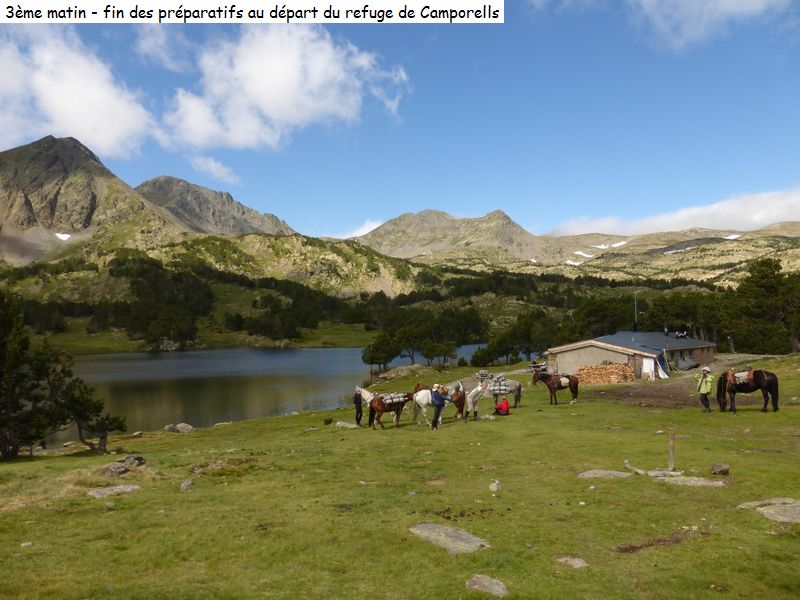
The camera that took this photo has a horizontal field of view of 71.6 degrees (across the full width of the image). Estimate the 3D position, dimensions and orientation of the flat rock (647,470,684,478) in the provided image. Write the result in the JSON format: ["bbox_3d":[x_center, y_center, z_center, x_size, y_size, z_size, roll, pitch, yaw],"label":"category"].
[{"bbox_3d":[5.648,3.683,11.803,0.760,0.100,0.420,-1,-4,22],"label":"flat rock"}]

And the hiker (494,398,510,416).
[{"bbox_3d":[4.358,4.529,23.700,0.780,0.860,0.550,-1,-1,12],"label":"hiker"}]

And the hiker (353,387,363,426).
[{"bbox_3d":[-1.826,4.651,24.000,0.400,1.660,0.480,-1,-2,37],"label":"hiker"}]

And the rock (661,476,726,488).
[{"bbox_3d":[5.748,3.596,10.900,1.150,0.130,0.550,-1,-1,18],"label":"rock"}]

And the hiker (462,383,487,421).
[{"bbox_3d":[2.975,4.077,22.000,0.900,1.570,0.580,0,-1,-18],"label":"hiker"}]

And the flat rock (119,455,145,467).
[{"bbox_3d":[-7.067,4.233,14.607,0.640,0.220,0.480,2,-4,-25],"label":"flat rock"}]

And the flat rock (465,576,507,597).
[{"bbox_3d":[1.035,3.423,6.650,0.520,0.100,0.360,-2,-2,42],"label":"flat rock"}]

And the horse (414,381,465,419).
[{"bbox_3d":[1.695,4.355,23.800,2.150,1.580,0.580,-1,-4,13],"label":"horse"}]

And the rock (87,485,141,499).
[{"bbox_3d":[-5.991,3.961,11.604,1.000,0.130,0.650,2,-4,-24],"label":"rock"}]

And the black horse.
[{"bbox_3d":[13.030,3.431,20.800,2.300,1.720,0.700,-1,-1,10],"label":"black horse"}]

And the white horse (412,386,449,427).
[{"bbox_3d":[1.317,4.133,21.854,2.150,1.680,0.600,3,-5,-42],"label":"white horse"}]

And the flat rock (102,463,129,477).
[{"bbox_3d":[-6.821,4.069,13.307,0.580,0.230,0.480,2,-4,-25],"label":"flat rock"}]

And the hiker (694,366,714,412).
[{"bbox_3d":[11.528,3.415,21.000,0.680,1.730,0.500,0,-2,-37],"label":"hiker"}]

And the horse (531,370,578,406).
[{"bbox_3d":[8.015,4.511,28.556,2.300,1.720,0.550,1,-4,-17],"label":"horse"}]

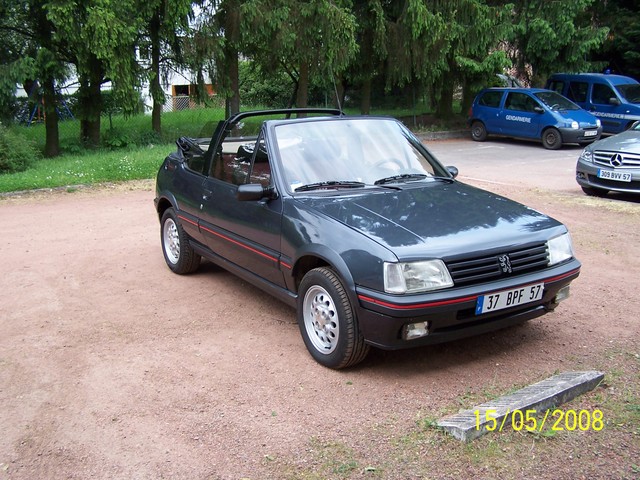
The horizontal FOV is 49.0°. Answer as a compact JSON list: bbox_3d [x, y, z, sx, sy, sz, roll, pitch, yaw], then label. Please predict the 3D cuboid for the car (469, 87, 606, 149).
[{"bbox_3d":[5.613,-3.190,18.345,1.640,1.430,3.430,-9,15,-35],"label":"car"}]

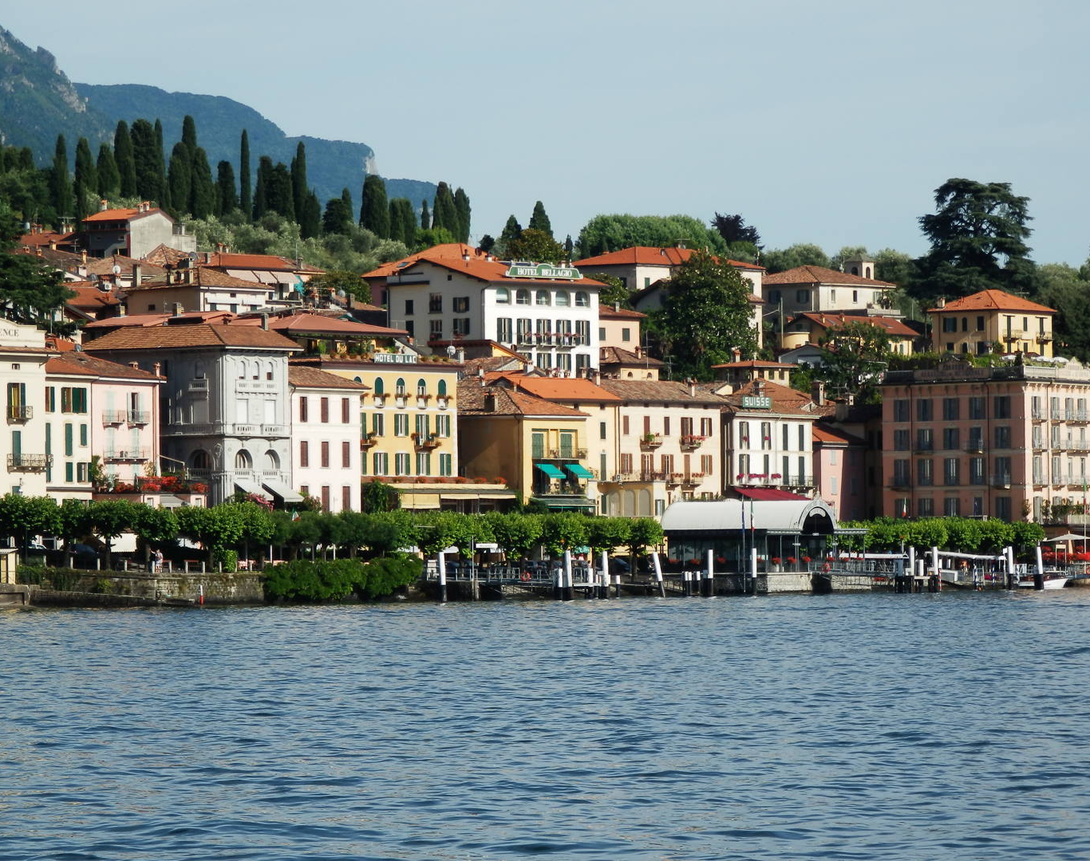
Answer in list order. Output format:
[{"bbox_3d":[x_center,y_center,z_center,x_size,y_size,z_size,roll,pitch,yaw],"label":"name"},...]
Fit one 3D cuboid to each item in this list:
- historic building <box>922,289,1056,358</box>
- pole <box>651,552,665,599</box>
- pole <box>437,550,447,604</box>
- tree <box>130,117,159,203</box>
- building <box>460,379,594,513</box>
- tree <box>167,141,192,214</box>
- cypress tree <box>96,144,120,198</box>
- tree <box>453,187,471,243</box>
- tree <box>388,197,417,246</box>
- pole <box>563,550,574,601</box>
[{"bbox_3d":[52.583,-12.065,661.819,9.700,8.900,13.300,-2,-2,37],"label":"historic building"},{"bbox_3d":[9.548,12.120,470.000,0.470,3.929,0.470,-8,0,0],"label":"pole"},{"bbox_3d":[-7.665,11.061,422.000,0.410,3.971,0.410,-4,-1,0],"label":"pole"},{"bbox_3d":[-46.034,-29.984,645.000,3.406,11.766,3.406,-1,-1,0],"label":"tree"},{"bbox_3d":[-3.787,4.113,492.366,12.000,16.300,11.000,-2,-2,34],"label":"building"},{"bbox_3d":[-43.506,-29.663,668.000,2.886,9.621,2.886,0,-1,0],"label":"tree"},{"bbox_3d":[-52.316,-30.325,672.000,2.796,8.280,2.796,0,-1,0],"label":"cypress tree"},{"bbox_3d":[-10.186,-25.782,690.000,2.264,8.392,2.264,0,-1,0],"label":"tree"},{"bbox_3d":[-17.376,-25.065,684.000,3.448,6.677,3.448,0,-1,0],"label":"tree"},{"bbox_3d":[1.901,11.825,456.000,0.560,4.124,0.560,-2,0,0],"label":"pole"}]

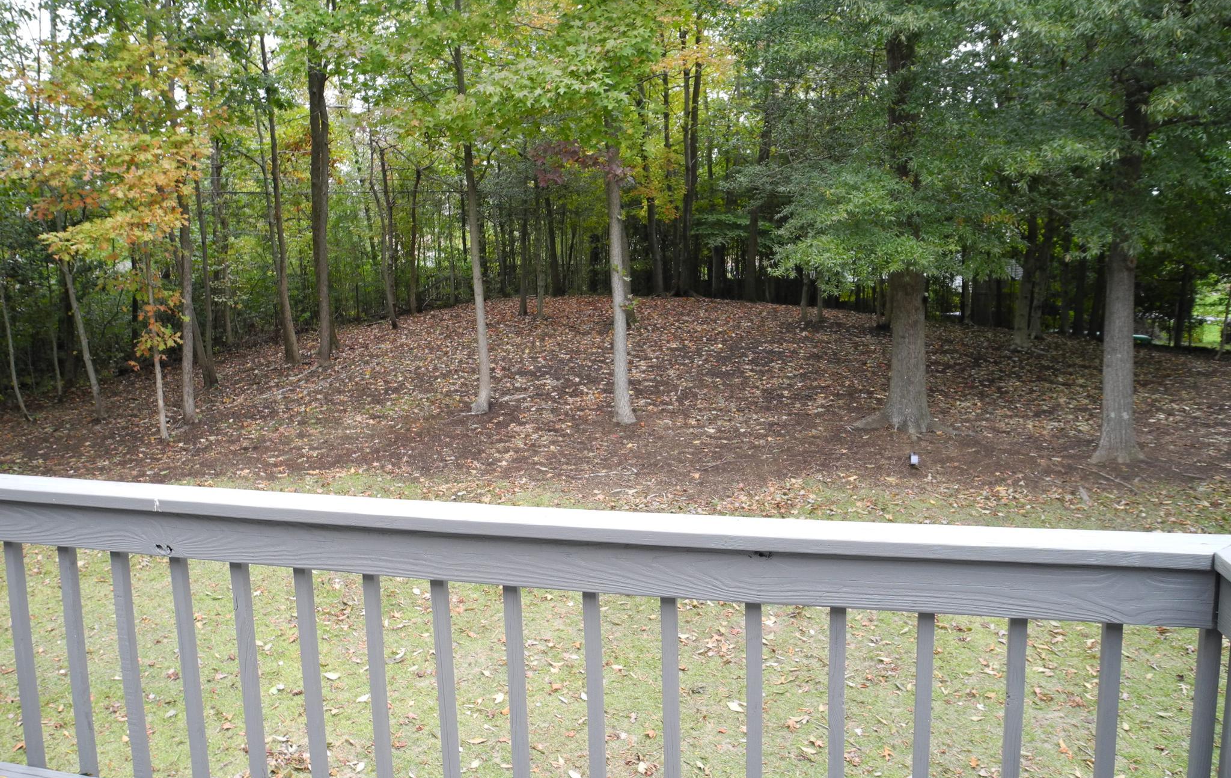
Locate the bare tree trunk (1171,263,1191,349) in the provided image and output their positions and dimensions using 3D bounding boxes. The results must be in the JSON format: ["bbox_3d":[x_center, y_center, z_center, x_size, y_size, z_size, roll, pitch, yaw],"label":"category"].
[{"bbox_3d":[12.506,-1.816,21.948,0.269,1.887,0.245,4,11,29],"label":"bare tree trunk"}]

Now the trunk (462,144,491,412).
[{"bbox_3d":[-2.207,-1.714,15.777,0.232,4.218,0.193,-3,9,-8],"label":"trunk"}]

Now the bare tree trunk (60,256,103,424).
[{"bbox_3d":[-8.952,-0.825,16.695,0.238,2.720,0.165,-12,13,-26],"label":"bare tree trunk"}]

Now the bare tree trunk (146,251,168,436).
[{"bbox_3d":[-6.794,-0.620,14.751,0.141,2.822,0.110,-5,10,-25],"label":"bare tree trunk"}]

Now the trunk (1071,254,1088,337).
[{"bbox_3d":[12.036,-2.416,25.856,0.320,2.070,0.320,-3,8,0],"label":"trunk"}]

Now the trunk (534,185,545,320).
[{"bbox_3d":[-1.977,-3.505,25.593,0.213,3.282,0.188,-1,9,-4],"label":"trunk"}]

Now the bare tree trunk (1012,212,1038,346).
[{"bbox_3d":[8.785,-2.271,21.304,0.380,2.800,0.380,-1,8,0],"label":"bare tree trunk"}]

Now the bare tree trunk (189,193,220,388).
[{"bbox_3d":[-7.132,-1.717,17.257,0.280,3.490,0.280,0,8,0],"label":"bare tree trunk"}]

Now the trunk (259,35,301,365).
[{"bbox_3d":[-6.249,-3.466,18.580,0.320,6.020,0.320,-1,8,0],"label":"trunk"}]

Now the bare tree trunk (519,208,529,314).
[{"bbox_3d":[-2.364,-3.333,25.900,0.215,2.868,0.190,1,9,-6],"label":"bare tree trunk"}]

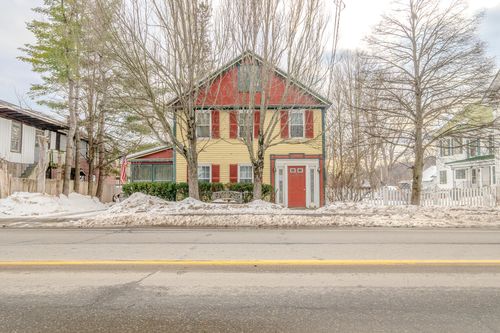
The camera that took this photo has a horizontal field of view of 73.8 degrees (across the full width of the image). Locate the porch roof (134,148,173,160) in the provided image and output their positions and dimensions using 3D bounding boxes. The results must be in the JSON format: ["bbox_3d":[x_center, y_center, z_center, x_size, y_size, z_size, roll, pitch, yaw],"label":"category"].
[{"bbox_3d":[-4.791,-0.610,16.676,1.901,0.575,0.100,0,-2,0],"label":"porch roof"}]

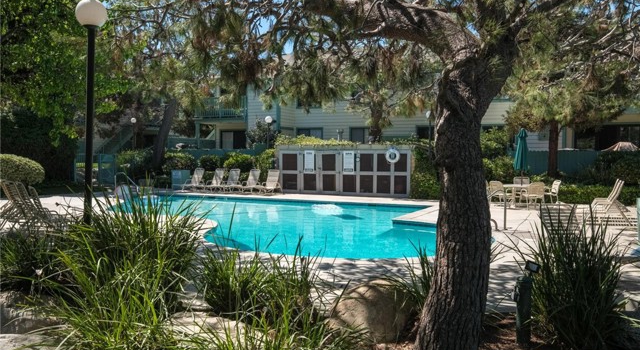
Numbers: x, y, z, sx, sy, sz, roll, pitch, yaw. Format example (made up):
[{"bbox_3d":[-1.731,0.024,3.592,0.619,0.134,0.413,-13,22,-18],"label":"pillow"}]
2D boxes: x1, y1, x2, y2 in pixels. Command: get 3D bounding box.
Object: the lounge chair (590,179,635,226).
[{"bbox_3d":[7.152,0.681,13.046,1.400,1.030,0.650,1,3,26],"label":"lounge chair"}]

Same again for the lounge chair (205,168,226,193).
[{"bbox_3d":[-4.779,0.242,22.836,0.650,1.000,1.550,1,3,29],"label":"lounge chair"}]

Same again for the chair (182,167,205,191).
[{"bbox_3d":[-5.799,0.251,22.900,0.660,1.000,1.550,2,3,33],"label":"chair"}]

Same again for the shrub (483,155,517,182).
[{"bbox_3d":[6.720,-0.093,19.400,1.450,1.355,1.250,0,2,0],"label":"shrub"}]

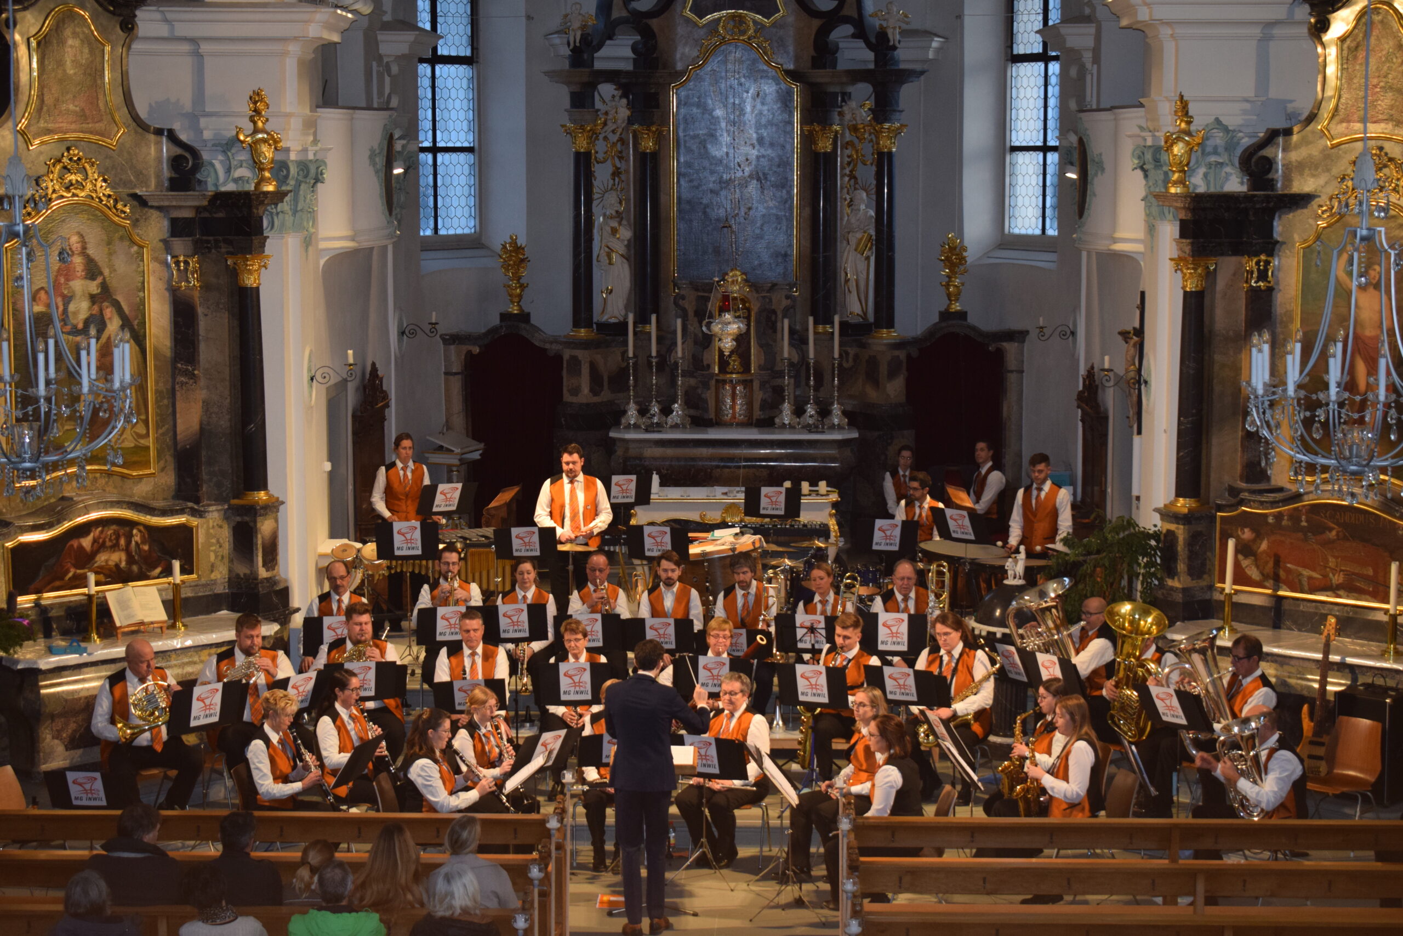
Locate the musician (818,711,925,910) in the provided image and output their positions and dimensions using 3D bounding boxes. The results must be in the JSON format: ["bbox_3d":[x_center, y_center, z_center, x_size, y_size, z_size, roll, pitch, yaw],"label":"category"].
[{"bbox_3d":[1.090,2.172,16.703,0.700,1.250,0.480,2,7,12],"label":"musician"}]

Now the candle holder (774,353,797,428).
[{"bbox_3d":[0.870,-0.790,26.913,0.225,0.750,0.220,0,7,0],"label":"candle holder"}]

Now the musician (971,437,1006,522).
[{"bbox_3d":[2.818,0.467,25.966,0.650,1.350,0.480,-6,10,-41],"label":"musician"}]

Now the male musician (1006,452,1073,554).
[{"bbox_3d":[2.861,0.759,22.123,0.560,1.750,0.420,1,7,9],"label":"male musician"}]

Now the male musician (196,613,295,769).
[{"bbox_3d":[-3.199,1.730,18.563,0.680,1.350,0.820,-3,8,-25],"label":"male musician"}]

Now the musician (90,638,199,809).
[{"bbox_3d":[-3.862,1.918,18.018,0.580,1.310,0.720,-3,8,-25],"label":"musician"}]

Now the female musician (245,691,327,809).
[{"bbox_3d":[-2.481,2.013,16.380,0.720,1.225,0.460,4,9,30],"label":"female musician"}]

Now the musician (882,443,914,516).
[{"bbox_3d":[2.004,0.441,25.872,0.500,1.300,0.800,0,7,-3],"label":"musician"}]

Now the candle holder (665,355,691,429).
[{"bbox_3d":[-0.235,-0.747,26.000,0.240,0.710,0.230,0,7,0],"label":"candle holder"}]

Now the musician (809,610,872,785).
[{"bbox_3d":[1.009,1.737,19.003,0.480,1.240,0.700,2,7,17],"label":"musician"}]

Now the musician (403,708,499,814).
[{"bbox_3d":[-1.521,2.168,16.652,0.760,1.270,0.500,2,7,15],"label":"musician"}]

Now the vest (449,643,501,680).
[{"bbox_3d":[-1.624,1.498,18.735,0.420,0.540,0.270,-1,7,-5],"label":"vest"}]

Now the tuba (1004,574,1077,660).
[{"bbox_3d":[2.511,1.298,18.150,0.520,0.920,0.480,-29,11,-28],"label":"tuba"}]

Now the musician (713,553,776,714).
[{"bbox_3d":[0.358,1.344,20.090,0.560,1.330,0.850,0,7,-2],"label":"musician"}]

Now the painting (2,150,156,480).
[{"bbox_3d":[-4.538,-1.118,19.100,1.120,2.380,0.130,-6,9,-40],"label":"painting"}]

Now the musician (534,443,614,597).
[{"bbox_3d":[-1.025,0.679,21.055,0.620,1.762,0.420,0,7,-2],"label":"musician"}]

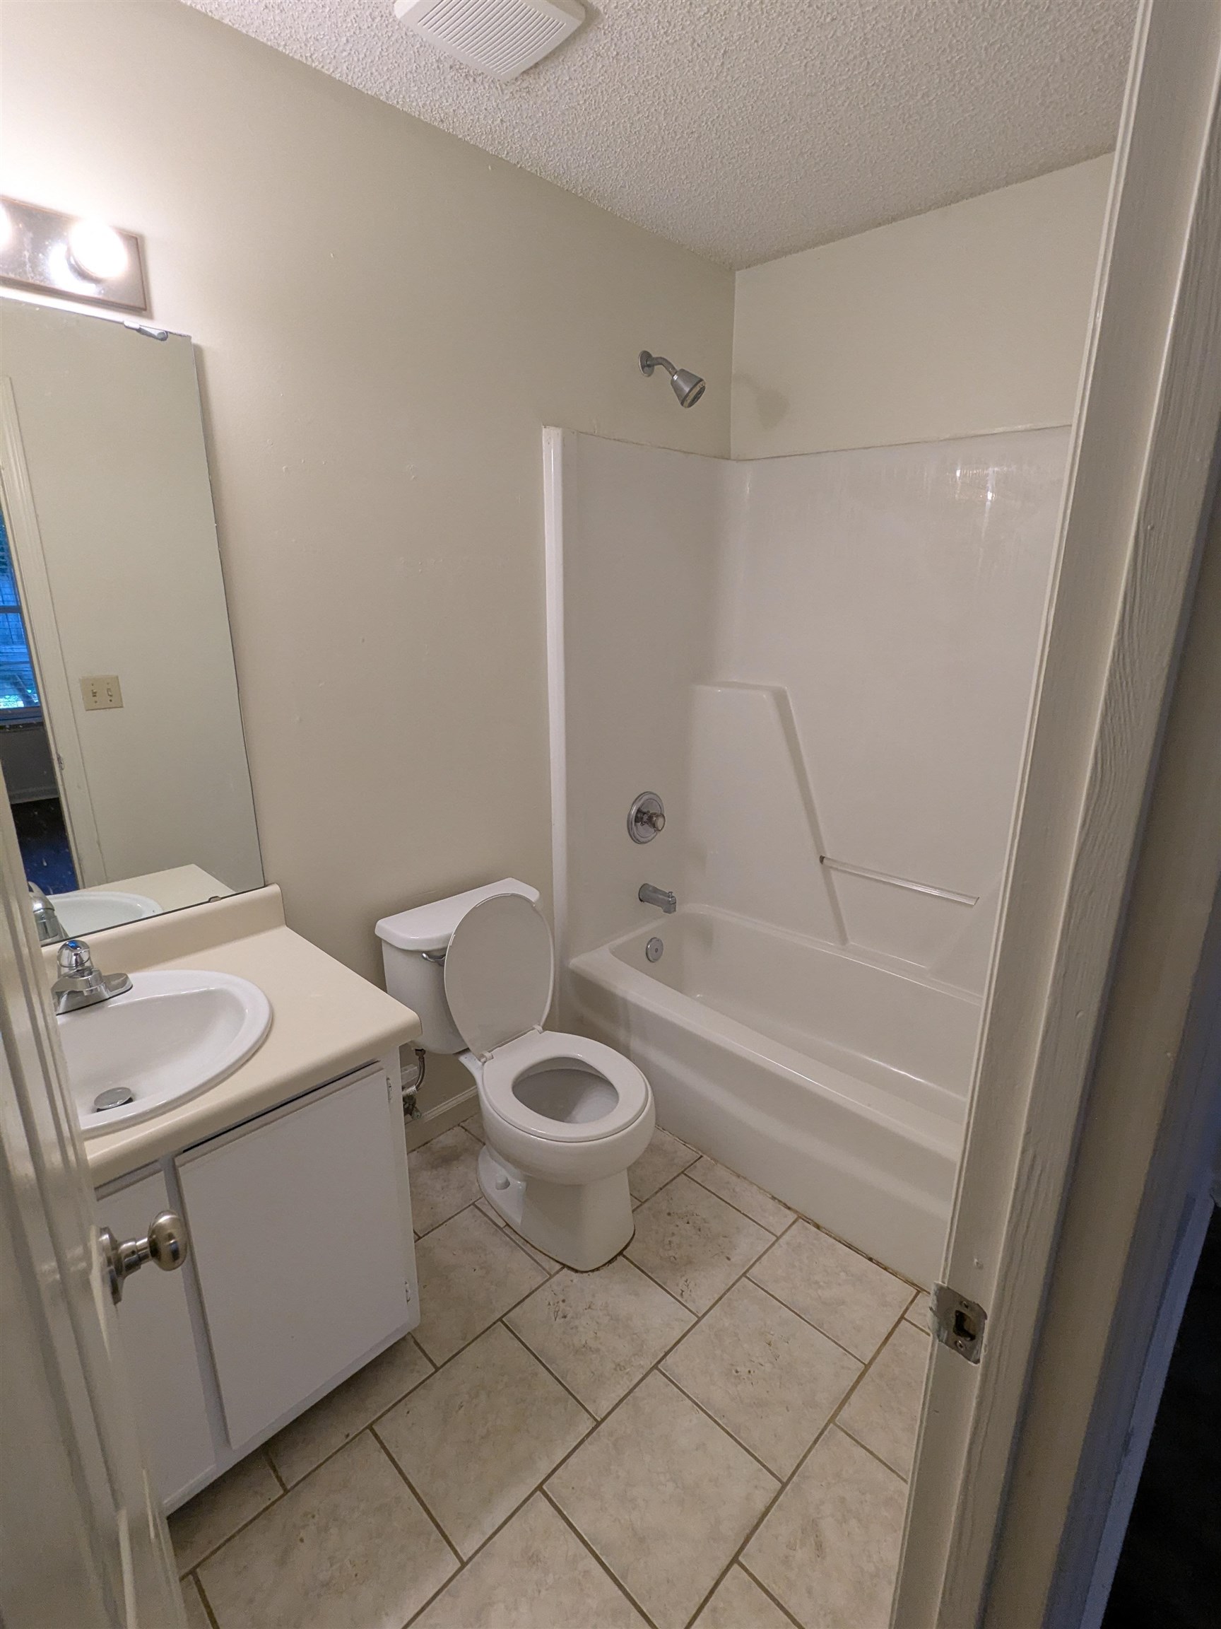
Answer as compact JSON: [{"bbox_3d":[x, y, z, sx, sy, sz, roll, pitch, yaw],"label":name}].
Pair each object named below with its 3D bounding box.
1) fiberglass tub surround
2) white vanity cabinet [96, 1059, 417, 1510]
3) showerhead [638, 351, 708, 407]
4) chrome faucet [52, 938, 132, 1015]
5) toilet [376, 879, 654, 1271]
[{"bbox_3d":[0.653,-0.028,1.986,1.524,1.910,0.822,15,22,43],"label":"fiberglass tub surround"},{"bbox_3d":[-0.826,0.771,1.357,0.568,0.726,0.740,15,22,43],"label":"white vanity cabinet"},{"bbox_3d":[0.178,-1.220,2.099,0.224,0.171,0.077,15,22,43],"label":"showerhead"},{"bbox_3d":[-0.932,0.284,1.332,0.143,0.121,0.155,15,22,43],"label":"chrome faucet"},{"bbox_3d":[-0.197,0.599,1.859,0.701,0.779,0.445,15,22,43],"label":"toilet"}]

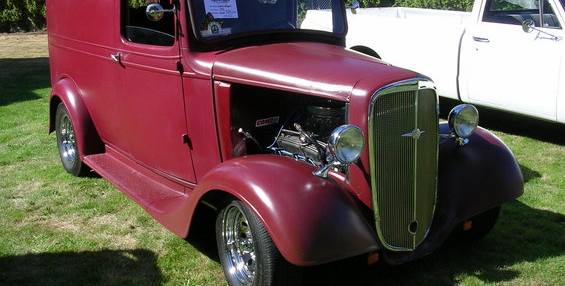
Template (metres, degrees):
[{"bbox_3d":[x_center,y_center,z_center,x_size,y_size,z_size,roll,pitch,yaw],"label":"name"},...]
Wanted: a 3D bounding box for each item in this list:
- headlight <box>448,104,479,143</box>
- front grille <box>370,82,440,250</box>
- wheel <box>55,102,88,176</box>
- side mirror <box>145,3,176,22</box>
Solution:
[{"bbox_3d":[0.989,-0.127,3.483,0.197,0.197,0.163,-10,18,-34],"label":"headlight"},{"bbox_3d":[0.662,0.119,3.254,0.522,0.926,0.138,-10,16,-34],"label":"front grille"},{"bbox_3d":[-1.727,-0.057,5.321,0.217,0.650,0.650,-10,18,-34],"label":"wheel"},{"bbox_3d":[-0.710,-0.767,3.648,0.179,0.108,0.079,-3,15,-13],"label":"side mirror"}]

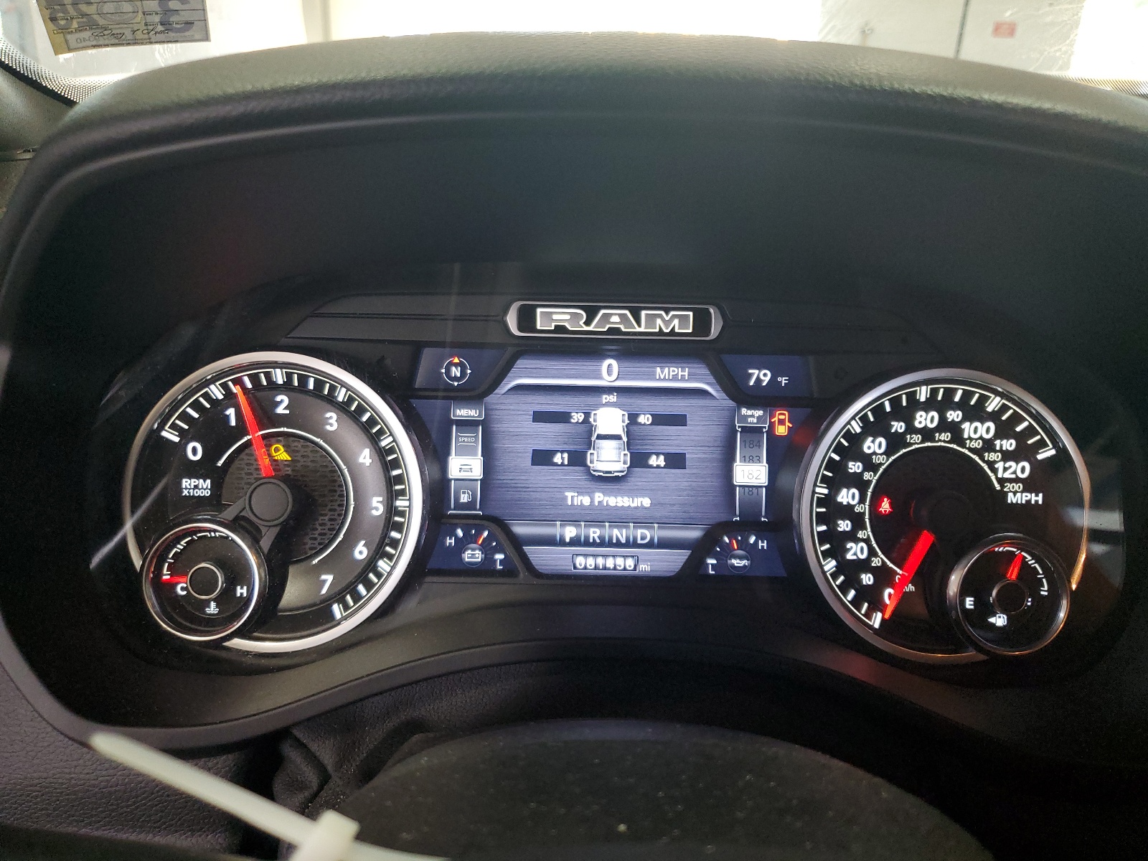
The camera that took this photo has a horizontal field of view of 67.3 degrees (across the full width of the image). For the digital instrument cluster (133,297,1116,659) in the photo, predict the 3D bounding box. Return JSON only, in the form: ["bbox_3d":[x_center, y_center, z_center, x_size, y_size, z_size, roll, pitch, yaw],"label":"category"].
[{"bbox_3d":[0.016,0.020,0.333,0.380,0.139,0.050,1,3,-1],"label":"digital instrument cluster"}]

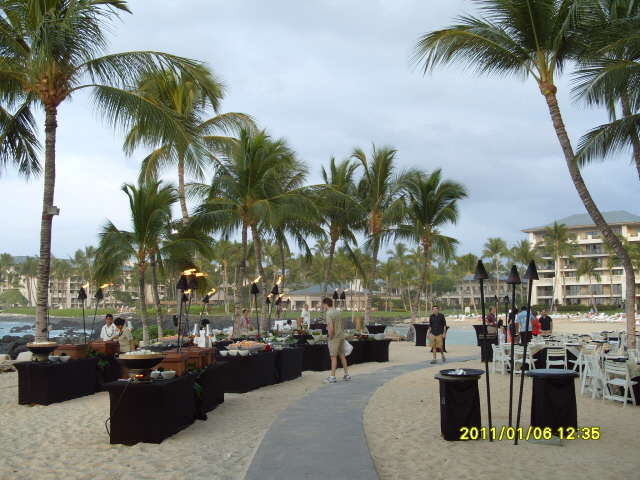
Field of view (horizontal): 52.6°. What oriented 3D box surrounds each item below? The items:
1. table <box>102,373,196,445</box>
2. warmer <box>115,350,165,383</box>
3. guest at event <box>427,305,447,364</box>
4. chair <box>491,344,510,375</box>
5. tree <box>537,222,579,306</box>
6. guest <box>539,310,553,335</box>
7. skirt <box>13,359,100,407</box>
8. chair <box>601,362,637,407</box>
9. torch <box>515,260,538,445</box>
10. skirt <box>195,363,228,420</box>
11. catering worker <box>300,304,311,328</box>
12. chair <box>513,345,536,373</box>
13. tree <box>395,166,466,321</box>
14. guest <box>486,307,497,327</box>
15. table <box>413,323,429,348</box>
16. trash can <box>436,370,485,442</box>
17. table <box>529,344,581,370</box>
[{"bbox_3d":[-2.266,2.240,8.795,0.760,0.730,1.700,-1,-6,6],"label":"table"},{"bbox_3d":[-2.226,1.546,7.981,0.630,0.390,0.580,1,-6,-6],"label":"warmer"},{"bbox_3d":[3.494,2.834,19.408,0.580,1.750,0.450,-2,-6,14],"label":"guest at event"},{"bbox_3d":[4.795,3.154,17.050,0.500,0.790,0.450,3,-7,-21],"label":"chair"},{"bbox_3d":[41.106,4.803,112.000,7.600,16.114,7.200,0,-7,0],"label":"tree"},{"bbox_3d":[8.128,3.397,23.271,0.520,1.730,0.320,-1,-6,8],"label":"guest"},{"bbox_3d":[-4.844,2.599,12.029,0.760,0.710,1.810,-1,-7,9],"label":"skirt"},{"bbox_3d":[5.233,2.490,11.250,0.500,0.790,0.450,3,-7,-28],"label":"chair"},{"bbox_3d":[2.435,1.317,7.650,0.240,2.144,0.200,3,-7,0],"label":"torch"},{"bbox_3d":[-2.089,2.434,10.611,0.760,0.730,1.870,-1,-6,6],"label":"skirt"},{"bbox_3d":[-0.544,3.357,24.280,0.520,1.750,0.380,0,-6,-3],"label":"catering worker"},{"bbox_3d":[5.032,3.006,15.963,0.450,0.790,0.500,-5,-8,38],"label":"chair"},{"bbox_3d":[6.666,0.970,40.500,5.200,10.835,5.000,0,-7,0],"label":"tree"},{"bbox_3d":[6.208,3.281,23.383,0.400,1.710,0.500,-1,-6,9],"label":"guest"},{"bbox_3d":[4.807,4.538,30.800,0.770,1.070,0.770,0,-7,0],"label":"table"},{"bbox_3d":[1.799,2.112,8.315,0.620,0.840,0.620,0,-6,0],"label":"trash can"},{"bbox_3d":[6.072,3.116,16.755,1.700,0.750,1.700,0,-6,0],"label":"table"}]

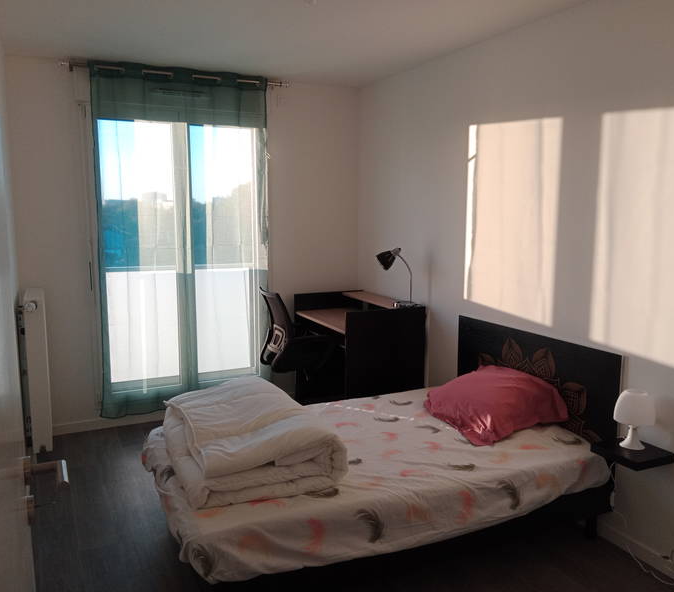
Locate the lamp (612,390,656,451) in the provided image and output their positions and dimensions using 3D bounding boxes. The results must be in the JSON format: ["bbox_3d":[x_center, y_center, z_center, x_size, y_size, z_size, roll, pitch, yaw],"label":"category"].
[{"bbox_3d":[1.273,0.522,2.533,0.161,0.253,0.161,-4,9,-26],"label":"lamp"}]

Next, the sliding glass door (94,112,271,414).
[{"bbox_3d":[-1.082,-0.234,4.359,1.232,2.077,0.078,-4,9,-26],"label":"sliding glass door"}]

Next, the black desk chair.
[{"bbox_3d":[-0.250,0.458,4.077,0.600,1.031,0.600,-3,9,-20],"label":"black desk chair"}]

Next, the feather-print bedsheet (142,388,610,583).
[{"bbox_3d":[0.143,0.767,2.820,1.938,0.201,1.201,-4,9,-26],"label":"feather-print bedsheet"}]

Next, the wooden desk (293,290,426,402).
[{"bbox_3d":[0.137,0.479,4.377,0.603,0.902,0.899,-4,9,-26],"label":"wooden desk"}]

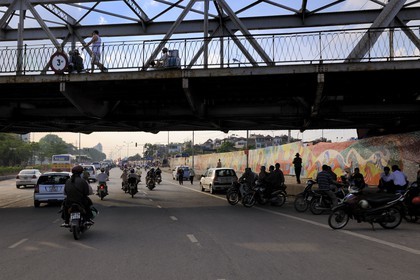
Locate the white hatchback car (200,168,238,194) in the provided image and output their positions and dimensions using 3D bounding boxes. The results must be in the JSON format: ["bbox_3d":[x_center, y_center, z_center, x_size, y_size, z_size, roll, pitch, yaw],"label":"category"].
[{"bbox_3d":[0.611,2.488,25.859,1.660,1.490,3.750,1,-4,-13],"label":"white hatchback car"}]

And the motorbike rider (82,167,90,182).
[{"bbox_3d":[-8.086,2.455,27.500,0.600,1.270,0.750,1,-4,-12],"label":"motorbike rider"}]

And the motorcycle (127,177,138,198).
[{"bbox_3d":[-4.178,2.562,22.700,0.680,1.080,1.880,1,-4,-12],"label":"motorcycle"}]

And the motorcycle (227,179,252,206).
[{"bbox_3d":[1.583,2.217,17.500,1.850,1.060,0.680,1,-4,-21],"label":"motorcycle"}]

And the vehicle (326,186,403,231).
[{"bbox_3d":[4.043,1.760,10.850,1.900,1.080,0.680,0,-4,-1],"label":"vehicle"}]

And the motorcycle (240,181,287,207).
[{"bbox_3d":[2.134,2.112,16.480,1.920,1.060,0.720,1,-4,-21],"label":"motorcycle"}]

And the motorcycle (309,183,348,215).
[{"bbox_3d":[4.112,1.975,14.229,1.880,1.050,0.680,2,-4,-27],"label":"motorcycle"}]

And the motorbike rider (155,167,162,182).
[{"bbox_3d":[-4.739,3.224,38.800,0.600,1.280,0.750,1,-4,-12],"label":"motorbike rider"}]

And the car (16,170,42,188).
[{"bbox_3d":[-14.689,3.176,34.600,1.680,1.460,4.250,1,-4,-12],"label":"car"}]

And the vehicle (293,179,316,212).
[{"bbox_3d":[3.690,2.005,14.943,1.880,1.080,0.680,2,-4,-34],"label":"vehicle"}]

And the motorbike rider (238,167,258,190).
[{"bbox_3d":[1.604,1.845,17.418,0.820,1.370,0.620,1,-4,-12],"label":"motorbike rider"}]

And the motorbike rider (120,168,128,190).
[{"bbox_3d":[-5.096,2.379,25.478,0.620,1.320,0.750,1,-4,-13],"label":"motorbike rider"}]

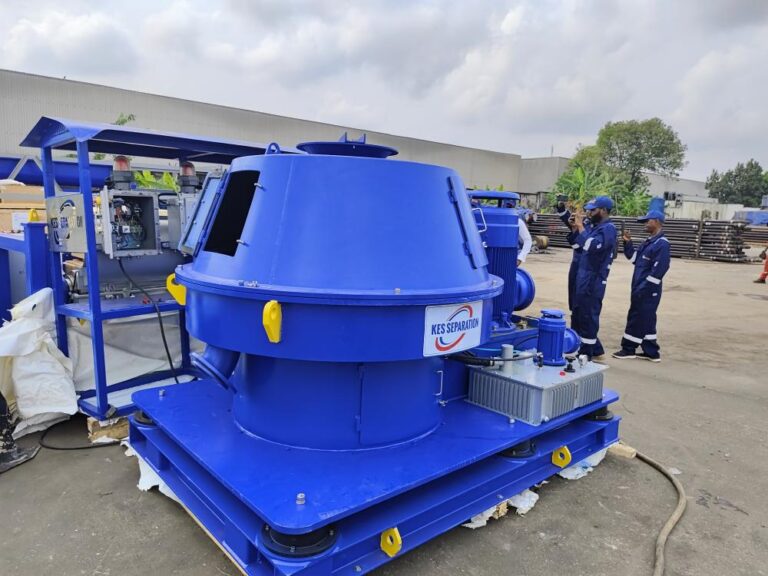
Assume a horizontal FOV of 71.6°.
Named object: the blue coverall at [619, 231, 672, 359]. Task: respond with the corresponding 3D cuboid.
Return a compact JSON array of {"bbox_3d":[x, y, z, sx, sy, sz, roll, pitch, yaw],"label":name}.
[{"bbox_3d":[2.951,0.073,6.005,0.500,1.390,0.500,-1,7,-3],"label":"blue coverall"}]

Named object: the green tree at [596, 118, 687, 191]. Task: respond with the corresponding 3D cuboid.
[{"bbox_3d":[22.773,-9.590,47.620,8.000,10.800,8.000,0,7,0],"label":"green tree"}]

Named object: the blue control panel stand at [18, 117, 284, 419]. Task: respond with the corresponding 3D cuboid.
[{"bbox_3d":[-1.920,-0.132,4.643,1.050,2.170,1.730,5,9,39],"label":"blue control panel stand"}]

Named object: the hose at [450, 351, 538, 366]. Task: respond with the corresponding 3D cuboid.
[{"bbox_3d":[0.720,0.463,3.500,0.570,0.090,0.140,0,7,6],"label":"hose"}]

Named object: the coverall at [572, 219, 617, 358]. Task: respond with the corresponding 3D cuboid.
[{"bbox_3d":[2.380,0.000,6.017,0.480,1.560,0.520,1,7,9],"label":"coverall"}]

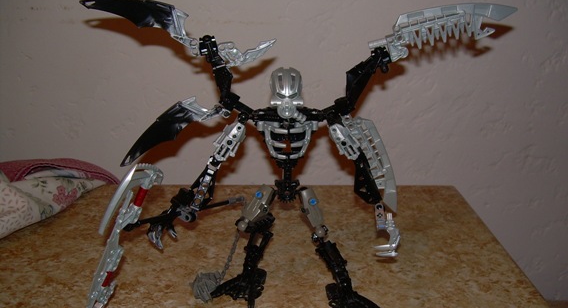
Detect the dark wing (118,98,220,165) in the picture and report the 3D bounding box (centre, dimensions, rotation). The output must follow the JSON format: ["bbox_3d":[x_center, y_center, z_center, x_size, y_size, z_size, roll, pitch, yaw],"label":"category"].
[{"bbox_3d":[-0.106,-0.021,0.557,0.102,0.026,0.015,-34,0,-7],"label":"dark wing"}]

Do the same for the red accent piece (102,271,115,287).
[{"bbox_3d":[-0.157,0.112,0.557,0.005,0.015,0.006,22,-6,0],"label":"red accent piece"}]

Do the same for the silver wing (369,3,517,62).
[{"bbox_3d":[0.141,-0.113,0.555,0.135,0.038,0.018,-14,0,0],"label":"silver wing"}]

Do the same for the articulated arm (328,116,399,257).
[{"bbox_3d":[0.073,0.029,0.583,0.063,0.135,0.045,0,18,0],"label":"articulated arm"}]

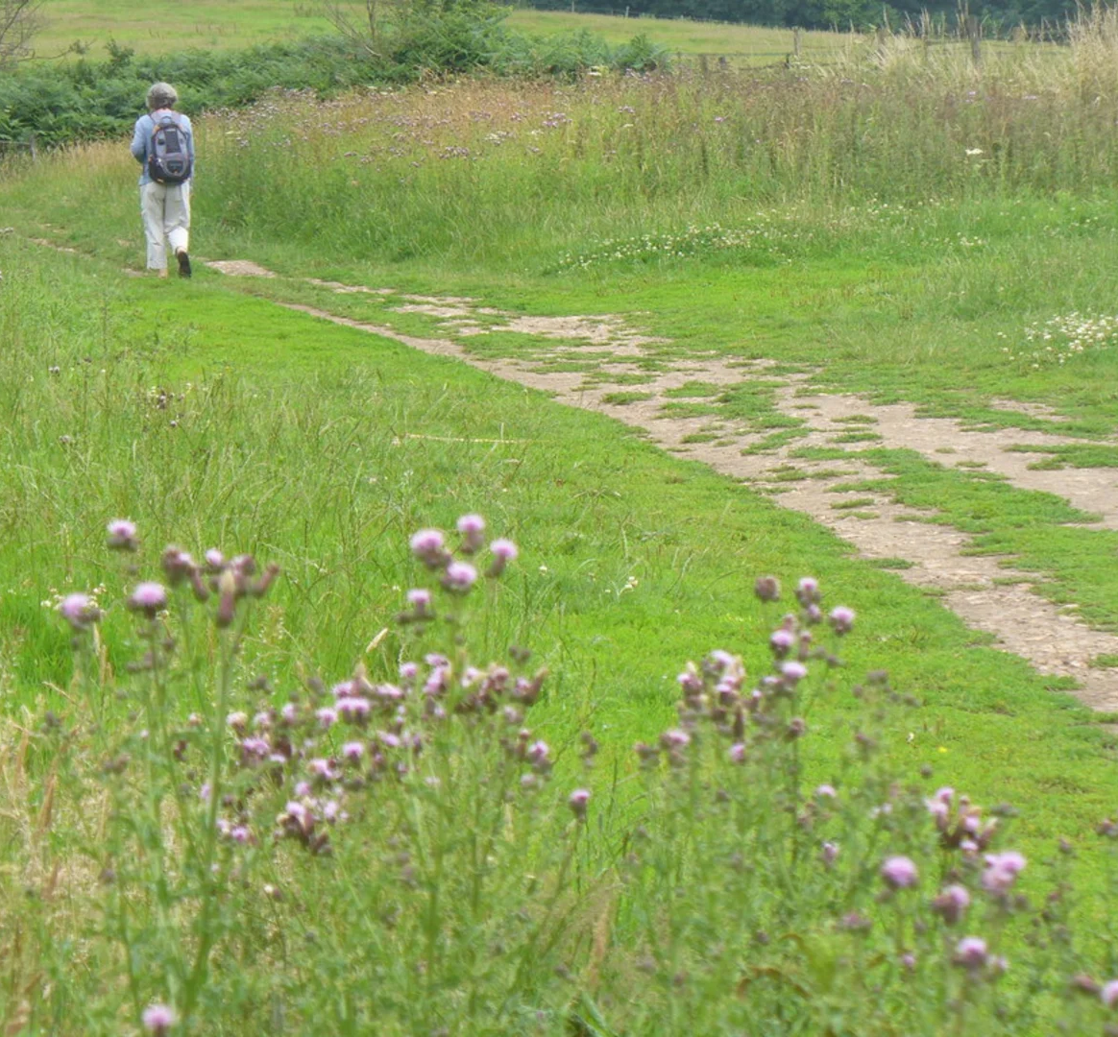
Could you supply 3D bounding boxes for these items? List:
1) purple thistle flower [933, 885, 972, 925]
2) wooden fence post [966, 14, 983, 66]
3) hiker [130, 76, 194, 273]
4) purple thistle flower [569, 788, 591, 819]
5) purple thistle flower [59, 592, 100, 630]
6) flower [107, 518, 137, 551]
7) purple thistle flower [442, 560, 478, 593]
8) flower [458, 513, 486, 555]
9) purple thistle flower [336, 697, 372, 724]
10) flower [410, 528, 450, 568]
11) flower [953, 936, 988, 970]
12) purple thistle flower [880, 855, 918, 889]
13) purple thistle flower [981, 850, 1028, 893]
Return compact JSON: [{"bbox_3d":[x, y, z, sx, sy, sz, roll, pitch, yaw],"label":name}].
[{"bbox_3d":[0.294,0.289,3.800,0.030,0.031,0.030,11,5,-1],"label":"purple thistle flower"},{"bbox_3d":[4.774,-5.231,58.000,0.115,1.150,0.115,-6,5,0],"label":"wooden fence post"},{"bbox_3d":[-3.372,-2.884,43.200,0.540,1.660,0.600,-1,5,-13],"label":"hiker"},{"bbox_3d":[0.019,0.270,4.800,0.019,0.028,0.019,5,5,0],"label":"purple thistle flower"},{"bbox_3d":[-0.331,0.064,3.500,0.025,0.026,0.025,-18,7,0],"label":"purple thistle flower"},{"bbox_3d":[-0.344,0.013,4.000,0.024,0.026,0.024,0,5,0],"label":"flower"},{"bbox_3d":[-0.073,0.043,3.750,0.024,0.023,0.024,9,7,0],"label":"purple thistle flower"},{"bbox_3d":[-0.069,0.012,4.000,0.023,0.032,0.023,0,5,0],"label":"flower"},{"bbox_3d":[-0.206,0.193,5.100,0.034,0.026,0.025,0,5,0],"label":"purple thistle flower"},{"bbox_3d":[-0.094,0.022,3.700,0.024,0.028,0.024,-18,6,0],"label":"flower"},{"bbox_3d":[0.308,0.325,3.800,0.027,0.025,0.027,0,5,0],"label":"flower"},{"bbox_3d":[0.228,0.238,3.400,0.025,0.024,0.025,0,12,0],"label":"purple thistle flower"},{"bbox_3d":[0.298,0.236,3.400,0.029,0.028,0.025,6,6,0],"label":"purple thistle flower"}]

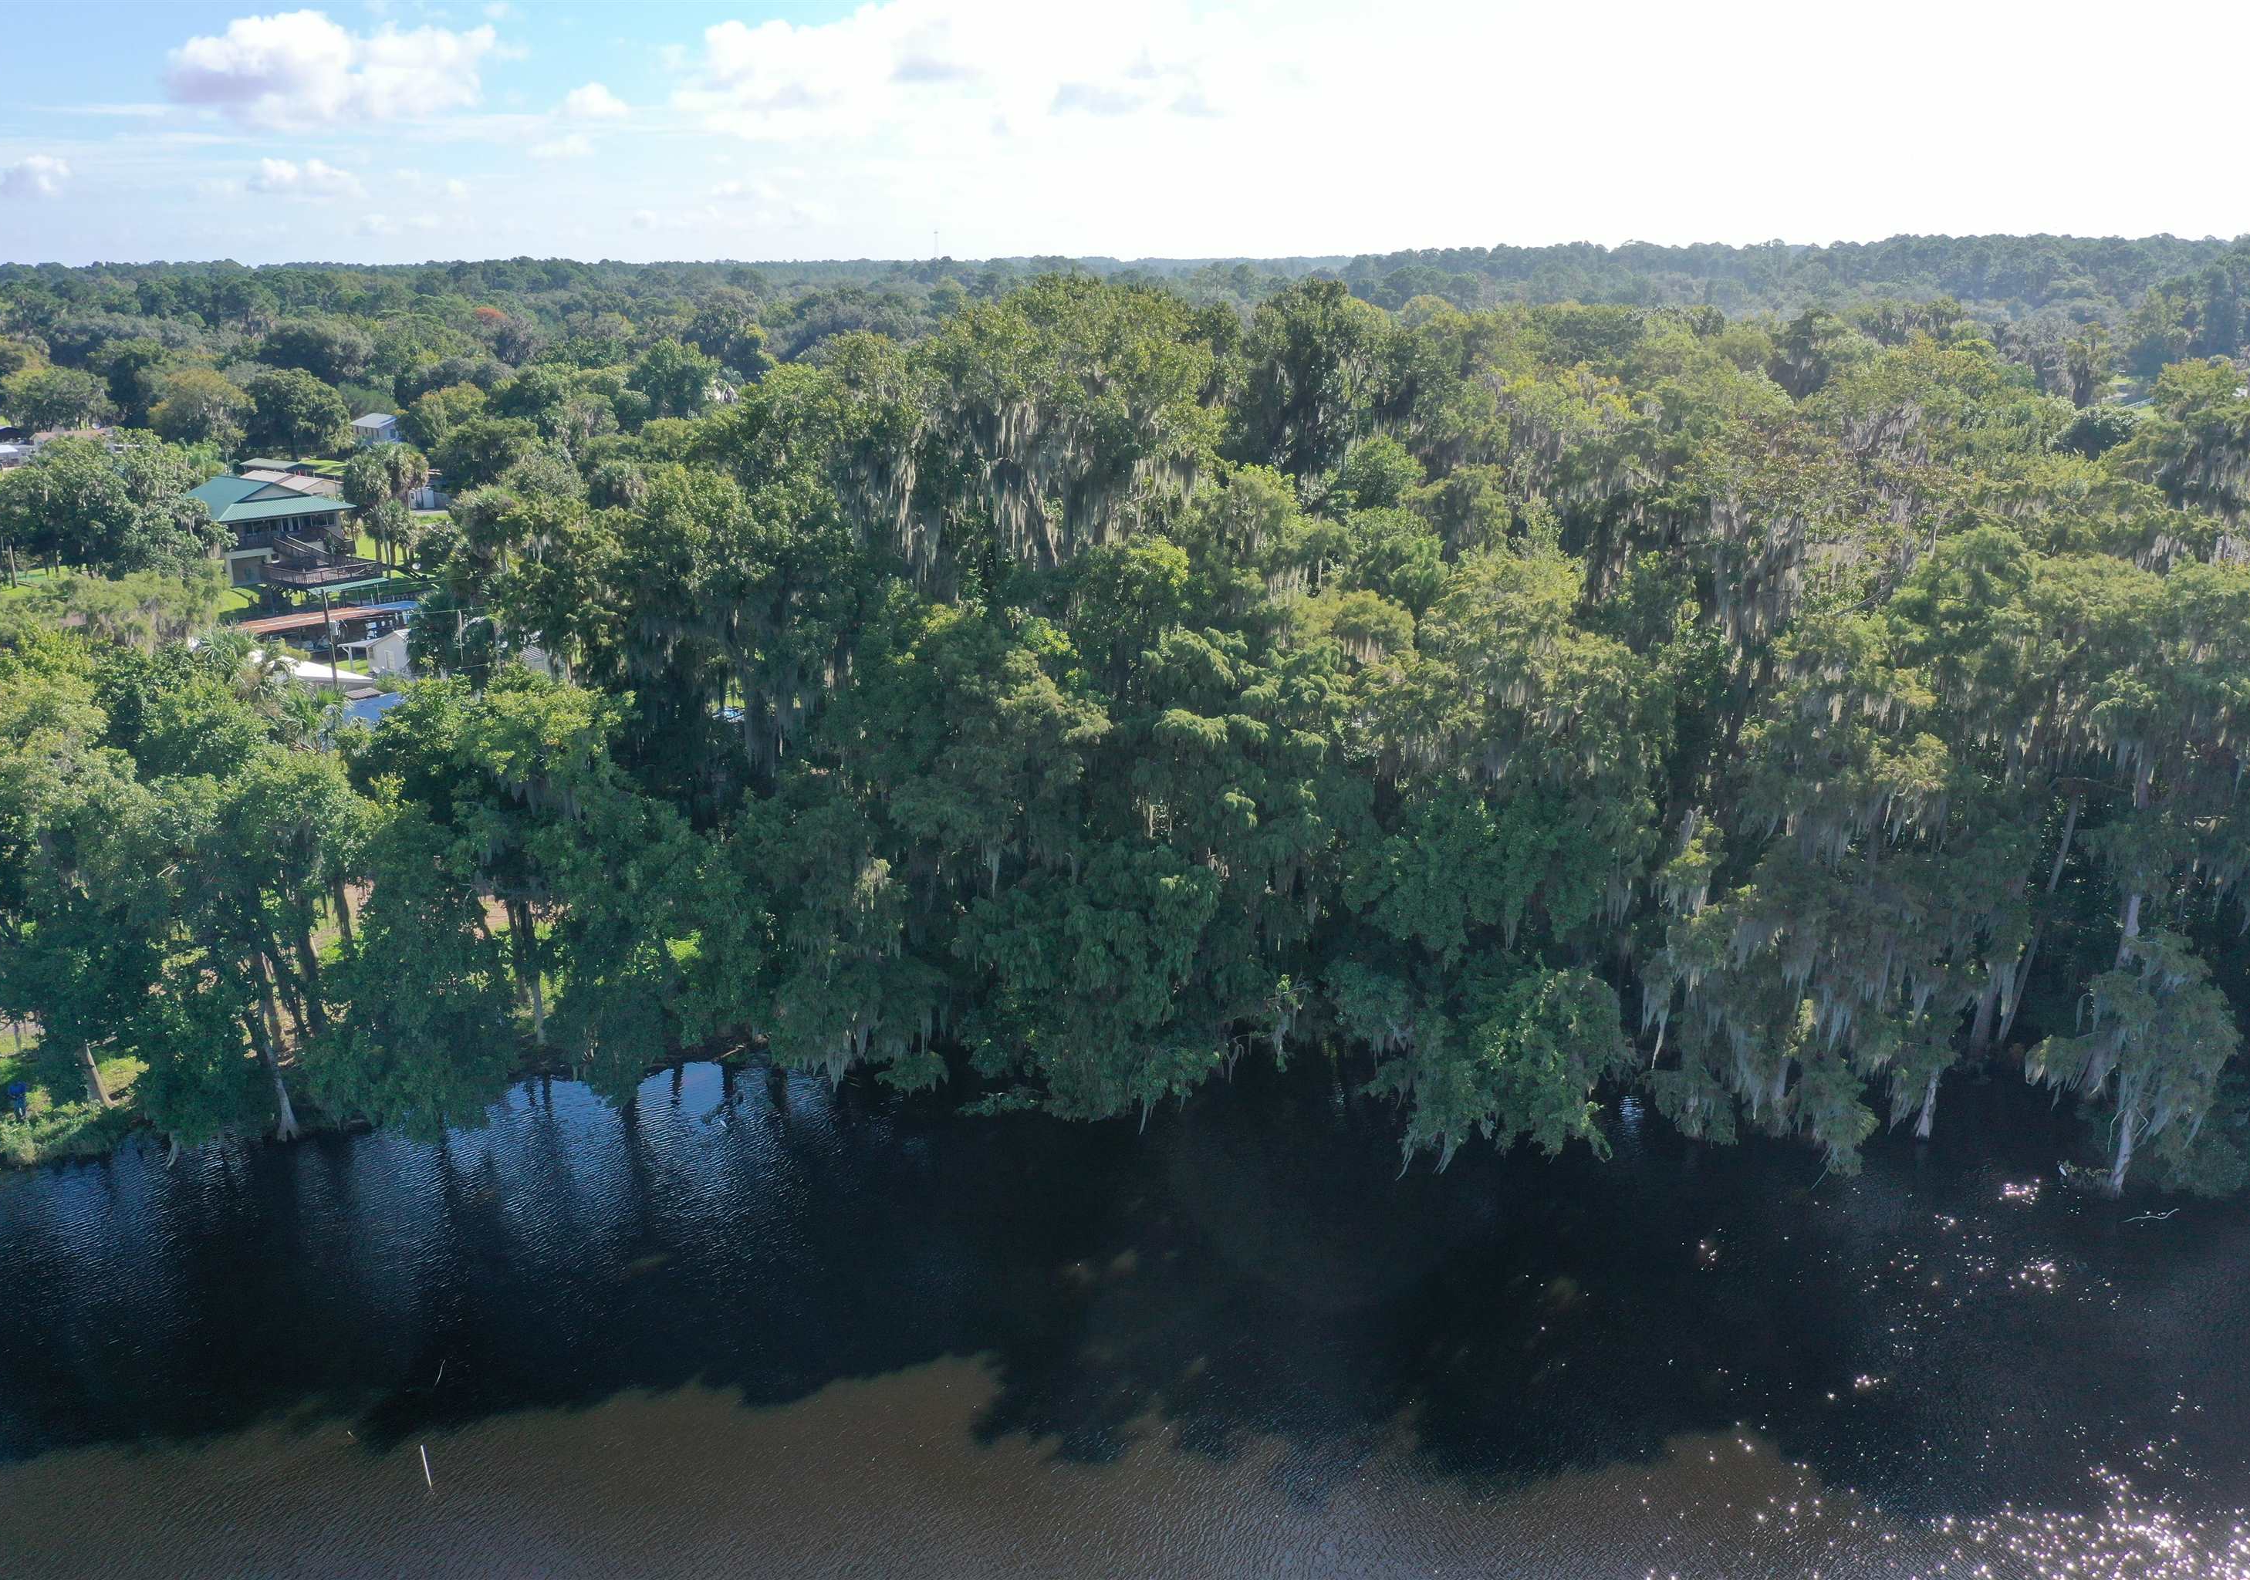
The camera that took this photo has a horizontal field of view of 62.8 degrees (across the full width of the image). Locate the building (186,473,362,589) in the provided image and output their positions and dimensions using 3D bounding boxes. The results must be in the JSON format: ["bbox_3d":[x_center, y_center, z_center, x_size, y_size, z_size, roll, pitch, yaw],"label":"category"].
[{"bbox_3d":[-77.700,-23.652,166.011,11.554,8.321,12.401,12,20,37],"label":"building"}]

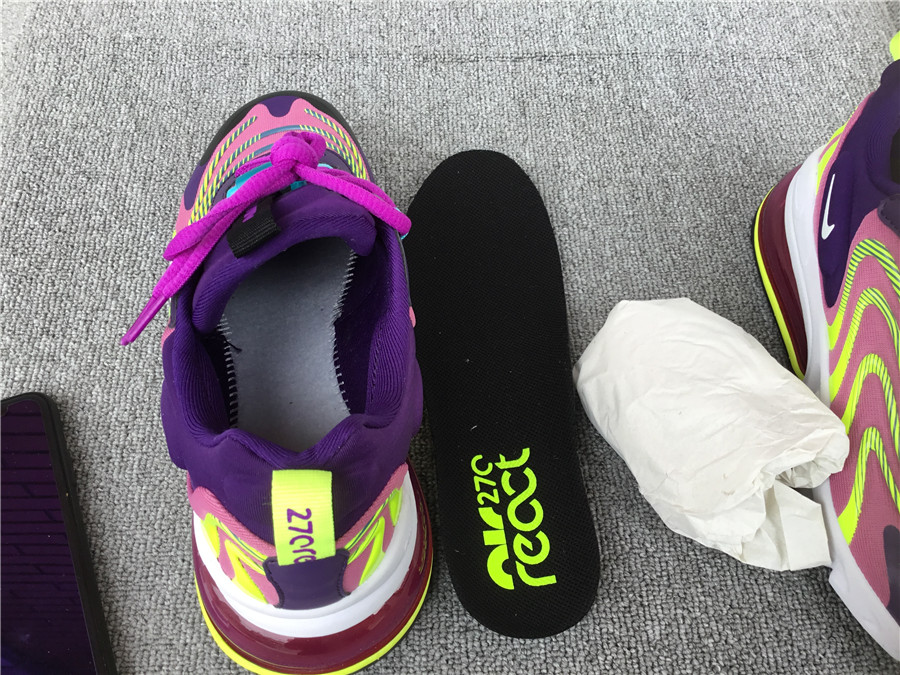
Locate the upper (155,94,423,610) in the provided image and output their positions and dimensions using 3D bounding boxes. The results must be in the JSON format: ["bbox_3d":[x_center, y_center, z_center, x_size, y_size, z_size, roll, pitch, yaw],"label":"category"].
[{"bbox_3d":[-0.065,-0.033,0.316,0.100,0.100,0.262,-4,59,-5],"label":"upper"}]

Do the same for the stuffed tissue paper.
[{"bbox_3d":[0.107,0.034,0.323,0.091,0.060,0.121,-35,66,-21],"label":"stuffed tissue paper"}]

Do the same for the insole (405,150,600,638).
[{"bbox_3d":[0.016,0.006,0.363,0.083,0.016,0.250,-2,59,-4],"label":"insole"}]

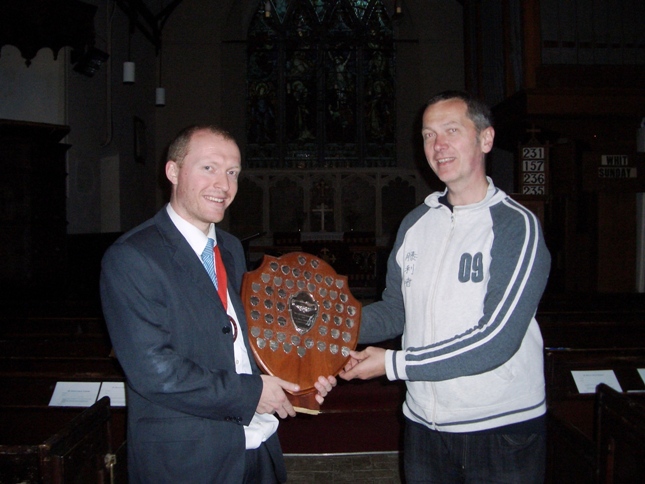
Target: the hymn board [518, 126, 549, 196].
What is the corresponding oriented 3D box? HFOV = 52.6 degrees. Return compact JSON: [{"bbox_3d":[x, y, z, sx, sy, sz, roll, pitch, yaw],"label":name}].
[{"bbox_3d":[1.782,-0.656,5.500,0.260,0.660,0.045,0,0,5],"label":"hymn board"}]

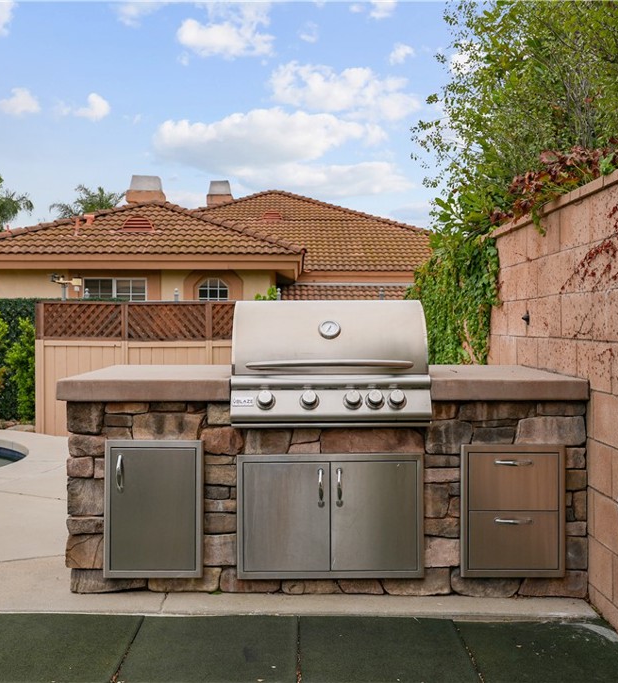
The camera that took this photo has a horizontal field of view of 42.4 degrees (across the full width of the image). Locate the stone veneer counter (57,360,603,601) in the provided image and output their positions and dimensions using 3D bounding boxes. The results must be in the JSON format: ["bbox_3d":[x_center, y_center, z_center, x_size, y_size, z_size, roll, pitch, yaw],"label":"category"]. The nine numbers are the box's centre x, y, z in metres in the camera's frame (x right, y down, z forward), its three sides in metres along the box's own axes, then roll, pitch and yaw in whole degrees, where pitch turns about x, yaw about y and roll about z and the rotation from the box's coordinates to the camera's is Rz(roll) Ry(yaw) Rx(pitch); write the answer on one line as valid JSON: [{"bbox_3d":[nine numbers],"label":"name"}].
[{"bbox_3d":[0.055,0.610,3.810,2.210,0.915,0.980,0,1,0],"label":"stone veneer counter"}]

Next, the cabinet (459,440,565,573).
[{"bbox_3d":[0.855,0.712,3.510,0.435,0.556,0.400,0,1,0],"label":"cabinet"}]

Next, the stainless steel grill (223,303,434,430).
[{"bbox_3d":[0.090,0.090,3.550,0.826,0.550,0.650,0,1,0],"label":"stainless steel grill"}]

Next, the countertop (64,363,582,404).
[{"bbox_3d":[0.055,0.200,3.800,2.210,0.090,0.980,0,1,0],"label":"countertop"}]

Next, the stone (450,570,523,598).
[{"bbox_3d":[0.752,1.030,3.400,0.305,0.125,0.090,0,1,0],"label":"stone"}]

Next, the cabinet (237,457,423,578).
[{"bbox_3d":[0.093,0.742,3.370,0.783,0.525,0.110,0,1,0],"label":"cabinet"}]

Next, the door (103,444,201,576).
[{"bbox_3d":[-0.655,0.711,3.360,0.409,0.578,0.090,0,1,0],"label":"door"}]

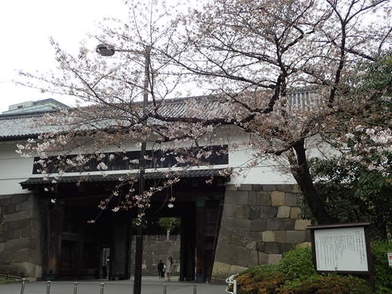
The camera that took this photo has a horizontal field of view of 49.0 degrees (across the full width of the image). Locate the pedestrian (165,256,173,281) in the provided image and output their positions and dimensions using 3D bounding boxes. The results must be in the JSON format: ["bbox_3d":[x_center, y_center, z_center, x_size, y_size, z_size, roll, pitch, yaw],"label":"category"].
[{"bbox_3d":[-1.924,8.485,30.000,0.480,1.620,0.500,-4,-16,16],"label":"pedestrian"}]

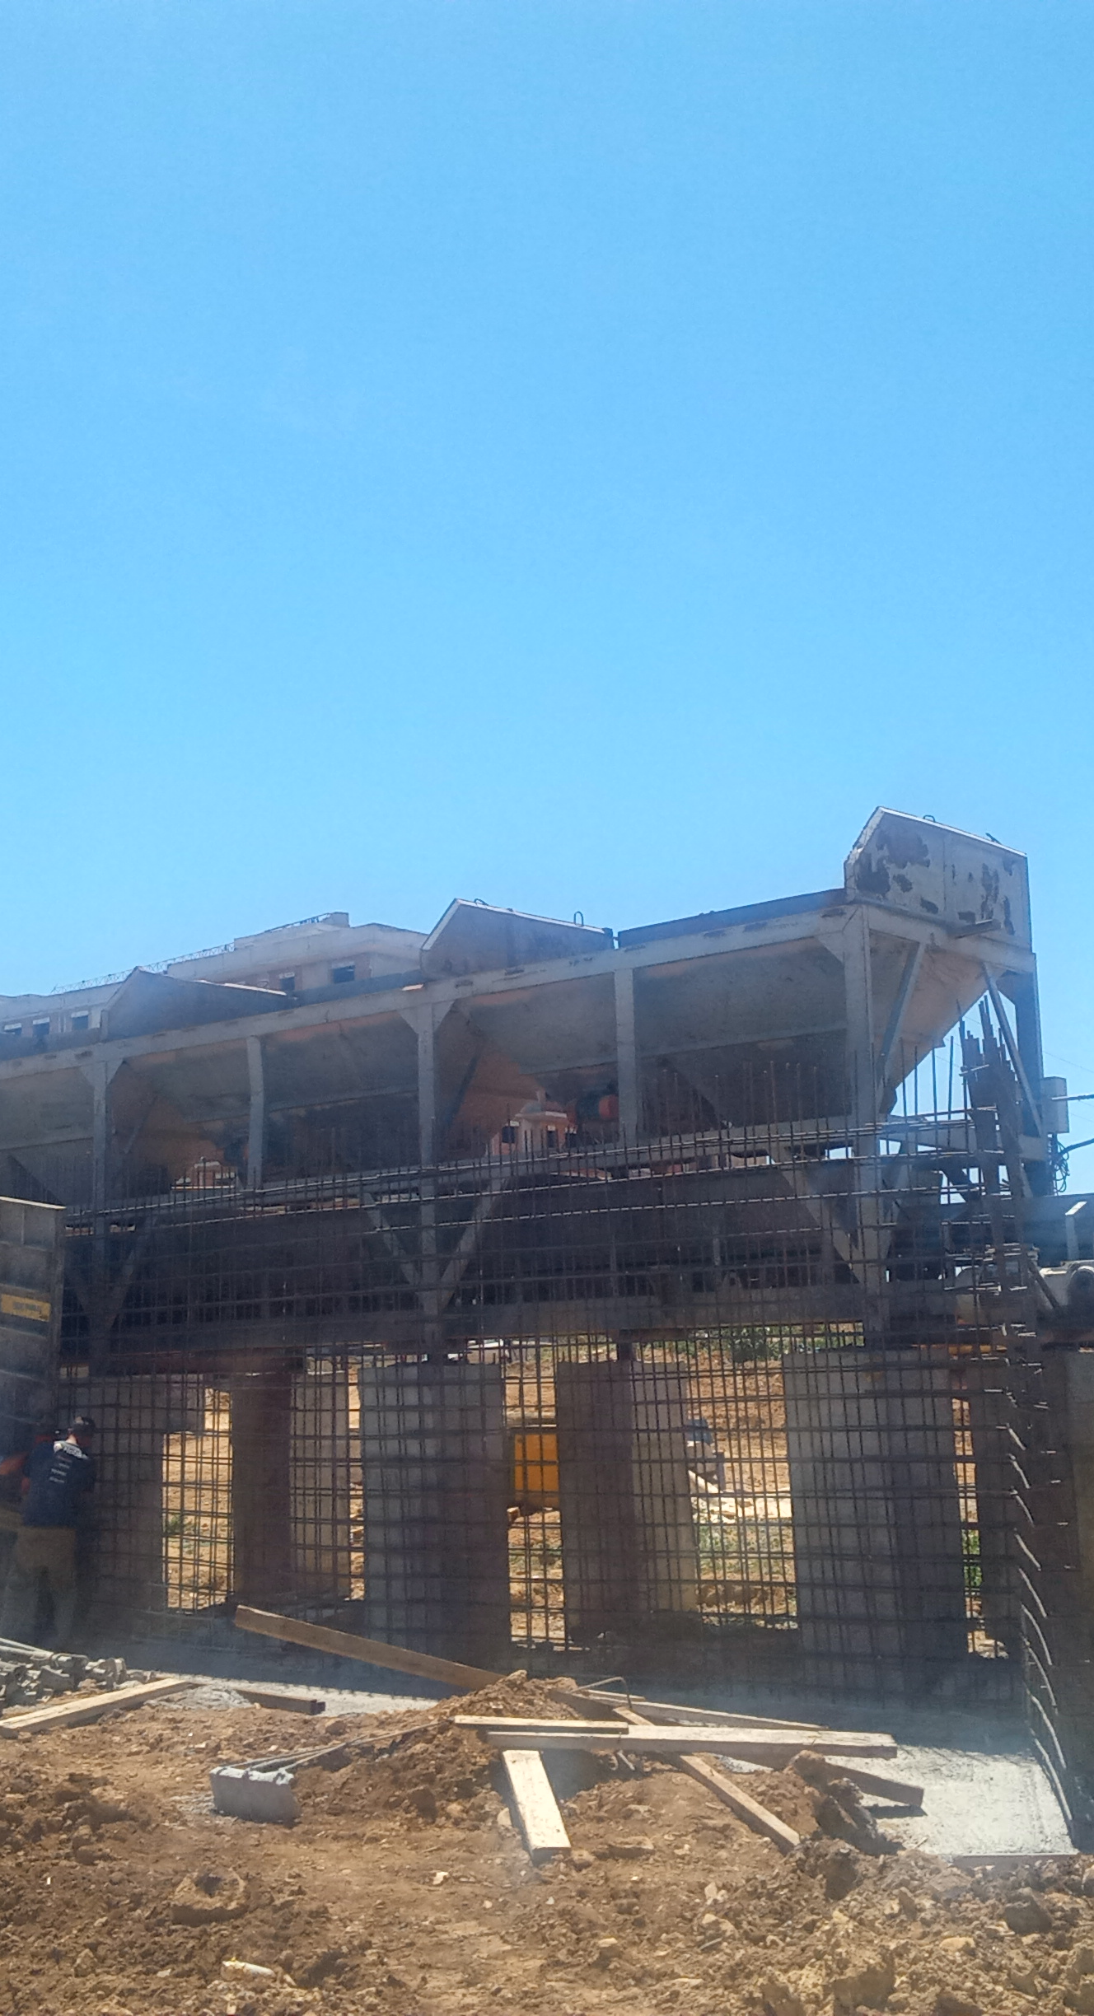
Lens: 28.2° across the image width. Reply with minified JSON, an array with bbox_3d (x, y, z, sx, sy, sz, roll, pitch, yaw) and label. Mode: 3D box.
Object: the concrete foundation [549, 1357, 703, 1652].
[{"bbox_3d":[0.582,3.496,15.703,0.660,1.875,0.700,-9,-12,38],"label":"concrete foundation"}]

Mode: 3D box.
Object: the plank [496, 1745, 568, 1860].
[{"bbox_3d":[-0.036,2.821,7.743,0.130,0.040,0.823,-1,4,-8],"label":"plank"}]

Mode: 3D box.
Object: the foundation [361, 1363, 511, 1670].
[{"bbox_3d":[-0.652,2.929,12.777,0.600,1.660,0.620,-9,-12,38],"label":"foundation"}]

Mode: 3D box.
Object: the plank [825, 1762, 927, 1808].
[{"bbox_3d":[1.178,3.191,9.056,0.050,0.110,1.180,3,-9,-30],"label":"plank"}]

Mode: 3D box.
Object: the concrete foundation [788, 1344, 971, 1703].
[{"bbox_3d":[1.641,2.584,11.122,0.600,1.660,0.620,-9,-12,38],"label":"concrete foundation"}]

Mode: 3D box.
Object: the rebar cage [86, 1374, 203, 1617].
[{"bbox_3d":[-2.863,3.458,15.400,0.720,1.720,0.550,-9,-12,38],"label":"rebar cage"}]

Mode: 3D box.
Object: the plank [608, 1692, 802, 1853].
[{"bbox_3d":[0.608,3.115,8.963,0.090,0.060,2.934,0,-9,-9],"label":"plank"}]

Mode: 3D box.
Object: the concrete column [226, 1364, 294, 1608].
[{"bbox_3d":[-2.125,3.932,17.826,0.650,1.814,0.670,-9,-12,38],"label":"concrete column"}]

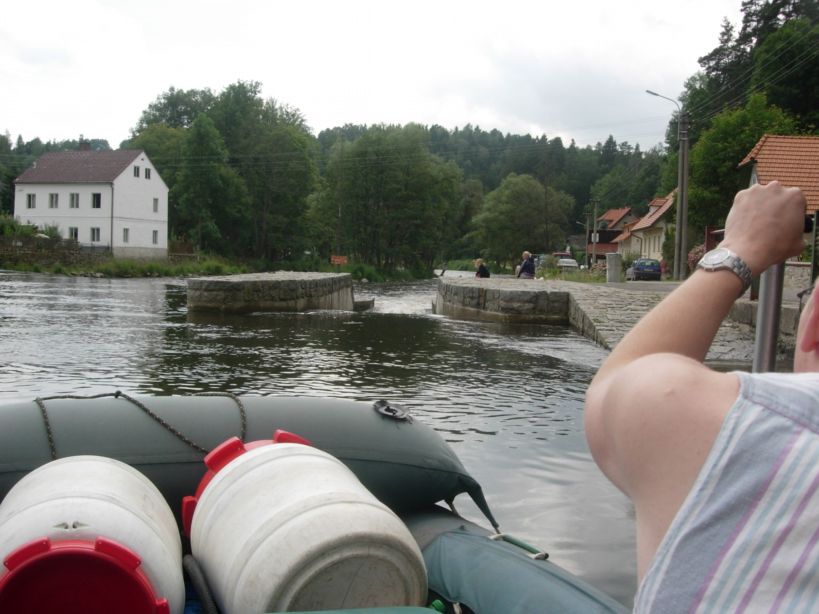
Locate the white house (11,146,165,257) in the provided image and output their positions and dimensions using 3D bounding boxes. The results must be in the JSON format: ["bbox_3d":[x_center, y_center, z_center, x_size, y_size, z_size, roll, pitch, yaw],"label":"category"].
[{"bbox_3d":[-29.986,-9.724,85.588,10.320,10.490,9.980,2,3,13],"label":"white house"}]

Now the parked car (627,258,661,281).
[{"bbox_3d":[15.070,-2.425,57.936,1.670,1.420,4.000,1,3,7],"label":"parked car"}]

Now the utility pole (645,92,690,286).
[{"bbox_3d":[14.822,-6.957,51.701,2.430,10.820,0.600,1,3,0],"label":"utility pole"}]

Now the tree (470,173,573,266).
[{"bbox_3d":[11.292,-8.759,91.665,10.400,9.850,10.000,1,3,0],"label":"tree"}]

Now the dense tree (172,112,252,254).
[{"bbox_3d":[-19.886,-11.873,89.537,8.000,14.470,7.800,1,3,0],"label":"dense tree"}]

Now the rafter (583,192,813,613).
[{"bbox_3d":[0.520,0.450,1.120,0.680,1.280,0.750,2,3,9],"label":"rafter"}]

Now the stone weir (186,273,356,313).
[{"bbox_3d":[-3.493,-0.374,23.214,3.900,0.900,3.300,0,3,-25],"label":"stone weir"}]

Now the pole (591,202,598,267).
[{"bbox_3d":[21.605,-8.320,104.693,1.050,8.130,0.350,1,3,0],"label":"pole"}]

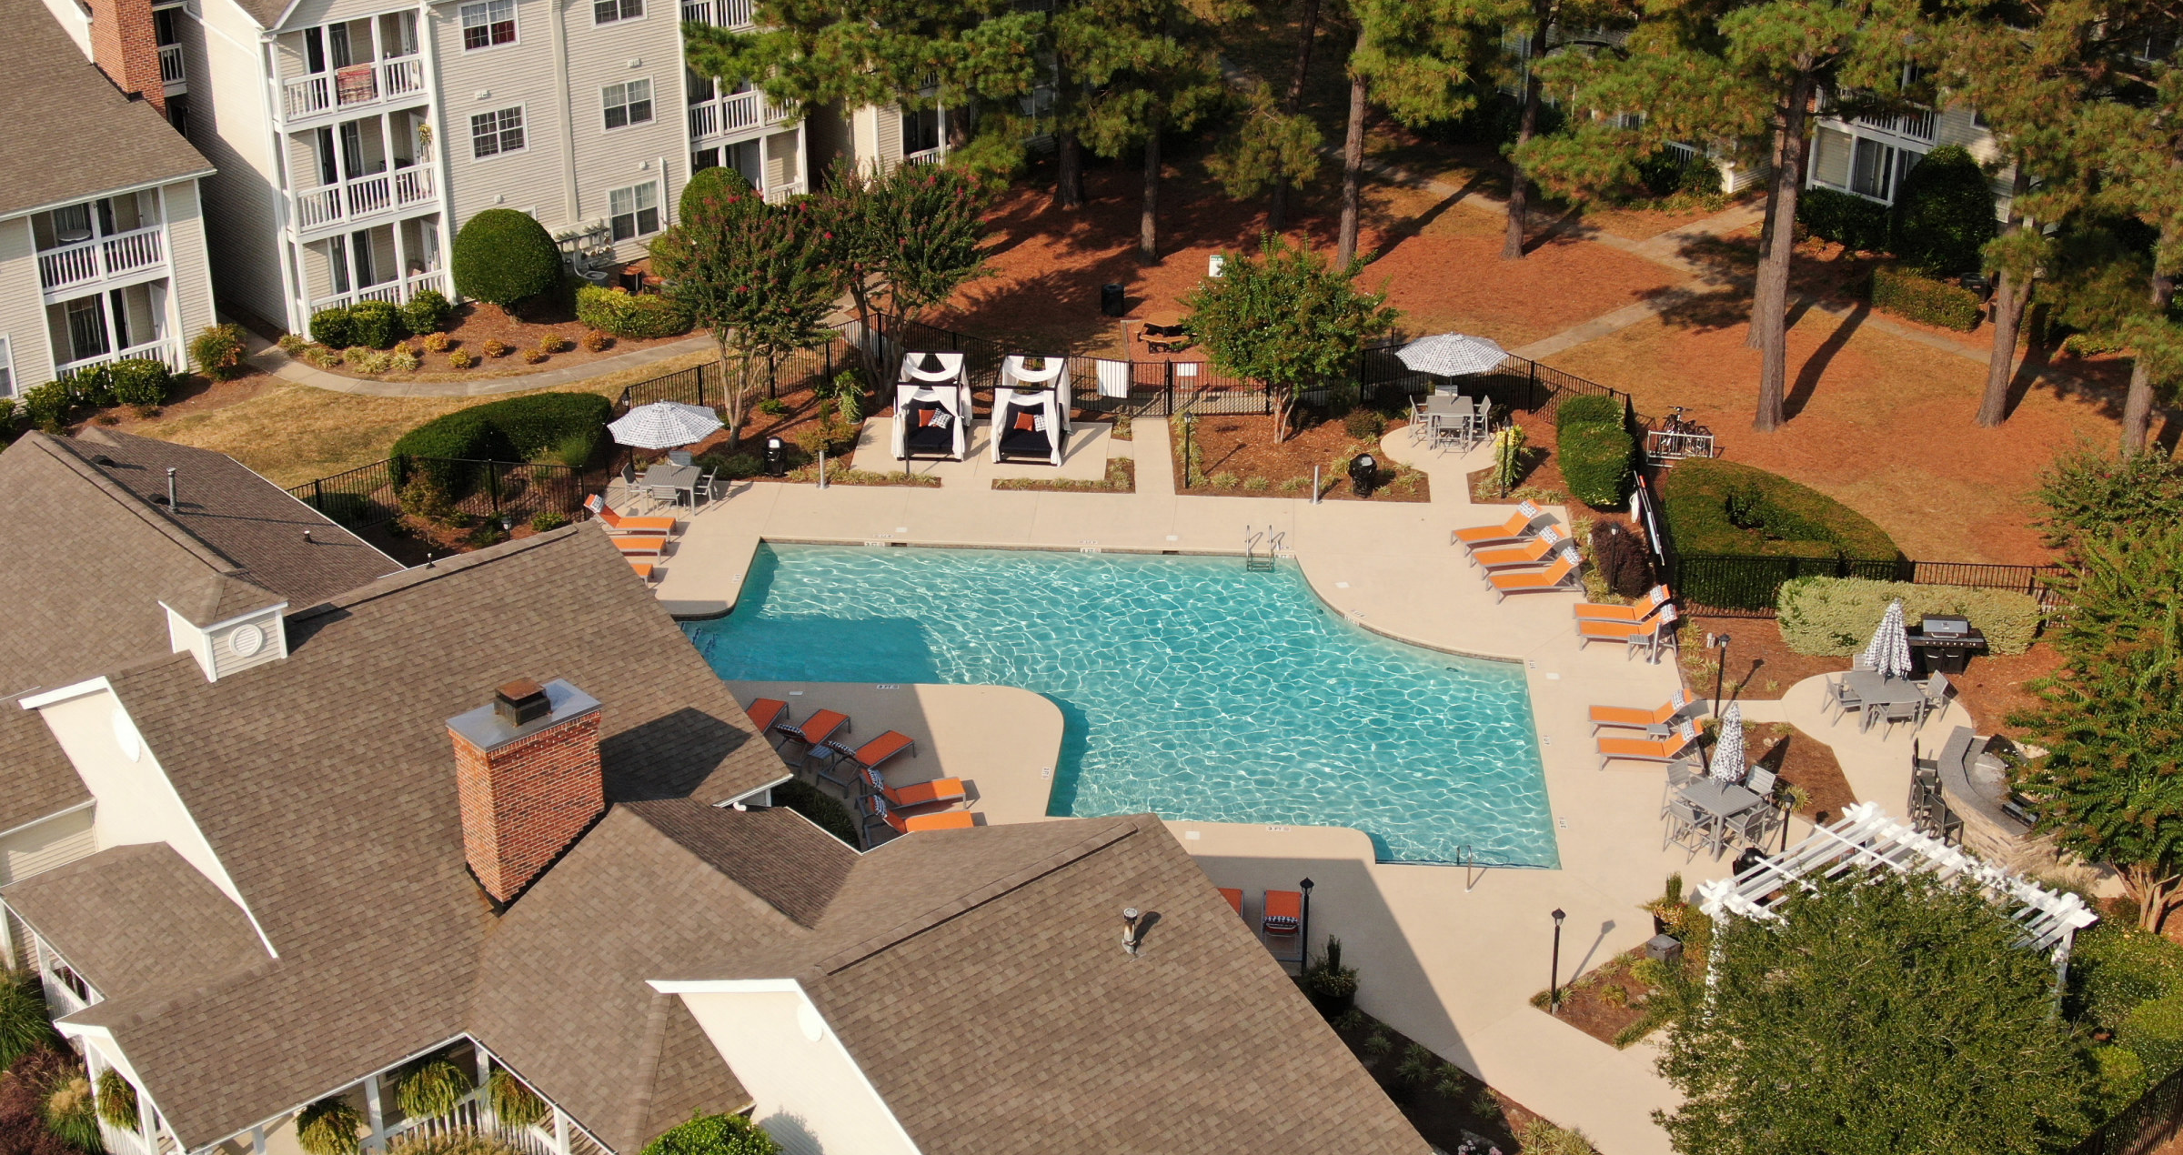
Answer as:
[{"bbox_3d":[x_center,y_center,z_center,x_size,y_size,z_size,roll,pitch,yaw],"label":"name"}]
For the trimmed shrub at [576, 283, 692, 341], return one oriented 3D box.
[{"bbox_3d":[-11.874,-6.894,75.371,3.100,1.200,1.600,4,25,9],"label":"trimmed shrub"}]

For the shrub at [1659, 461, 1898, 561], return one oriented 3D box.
[{"bbox_3d":[14.620,-0.918,63.177,4.900,1.450,5.100,1,25,3],"label":"shrub"}]

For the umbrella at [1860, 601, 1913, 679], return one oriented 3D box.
[{"bbox_3d":[15.786,1.604,57.440,0.850,2.560,0.850,-2,23,-5],"label":"umbrella"}]

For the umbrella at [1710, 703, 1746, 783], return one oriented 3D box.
[{"bbox_3d":[11.486,3.562,52.648,0.620,2.800,0.620,-16,28,-32],"label":"umbrella"}]

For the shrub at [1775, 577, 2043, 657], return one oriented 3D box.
[{"bbox_3d":[17.207,0.766,61.043,5.400,1.220,1.450,1,23,4],"label":"shrub"}]

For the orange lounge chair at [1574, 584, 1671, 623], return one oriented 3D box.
[{"bbox_3d":[11.401,0.684,62.333,1.970,0.900,0.690,2,26,4],"label":"orange lounge chair"}]

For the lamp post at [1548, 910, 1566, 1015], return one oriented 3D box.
[{"bbox_3d":[7.621,6.247,47.305,0.260,1.950,0.260,0,25,0],"label":"lamp post"}]

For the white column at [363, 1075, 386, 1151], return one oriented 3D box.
[{"bbox_3d":[-10.880,8.516,44.309,0.160,2.350,0.160,-21,33,-37],"label":"white column"}]

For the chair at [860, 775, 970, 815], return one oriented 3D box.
[{"bbox_3d":[-3.300,3.968,53.510,1.970,0.820,0.660,-10,27,-21],"label":"chair"}]

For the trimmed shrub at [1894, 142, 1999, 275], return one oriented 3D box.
[{"bbox_3d":[24.120,-10.358,82.082,2.700,3.750,2.700,0,26,0],"label":"trimmed shrub"}]

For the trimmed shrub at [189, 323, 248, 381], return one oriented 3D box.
[{"bbox_3d":[-21.747,-5.557,72.252,1.450,1.400,1.450,0,25,0],"label":"trimmed shrub"}]

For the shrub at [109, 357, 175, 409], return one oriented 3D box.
[{"bbox_3d":[-24.150,-4.952,73.806,1.380,1.150,1.420,22,33,38],"label":"shrub"}]

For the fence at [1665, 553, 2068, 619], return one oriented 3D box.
[{"bbox_3d":[16.101,0.287,60.649,8.000,1.400,0.080,1,25,3],"label":"fence"}]

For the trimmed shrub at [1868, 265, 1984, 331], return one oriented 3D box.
[{"bbox_3d":[22.870,-7.661,79.460,3.050,1.150,1.220,22,33,38],"label":"trimmed shrub"}]

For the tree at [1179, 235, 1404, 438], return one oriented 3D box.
[{"bbox_3d":[4.784,-5.688,71.311,5.300,5.200,5.200,0,23,0],"label":"tree"}]

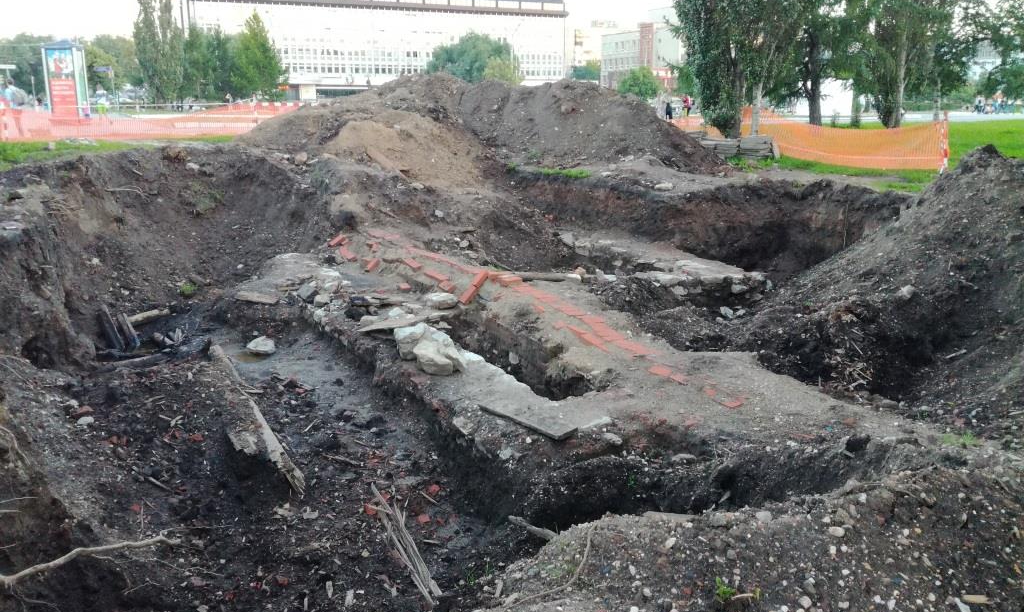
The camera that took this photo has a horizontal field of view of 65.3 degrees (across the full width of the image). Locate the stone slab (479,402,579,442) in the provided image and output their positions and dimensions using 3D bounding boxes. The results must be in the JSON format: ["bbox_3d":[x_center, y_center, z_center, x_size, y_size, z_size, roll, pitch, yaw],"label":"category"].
[{"bbox_3d":[0.118,0.782,5.601,0.749,0.045,0.260,14,20,42],"label":"stone slab"}]

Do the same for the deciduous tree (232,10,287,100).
[{"bbox_3d":[-34.331,-33.133,107.075,6.800,11.900,6.800,0,15,0],"label":"deciduous tree"}]

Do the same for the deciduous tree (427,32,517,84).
[{"bbox_3d":[-6.122,-34.751,116.994,12.400,9.900,12.400,0,15,0],"label":"deciduous tree"}]

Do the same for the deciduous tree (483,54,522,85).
[{"bbox_3d":[-1.287,-30.477,107.786,5.400,6.400,5.400,0,15,0],"label":"deciduous tree"}]

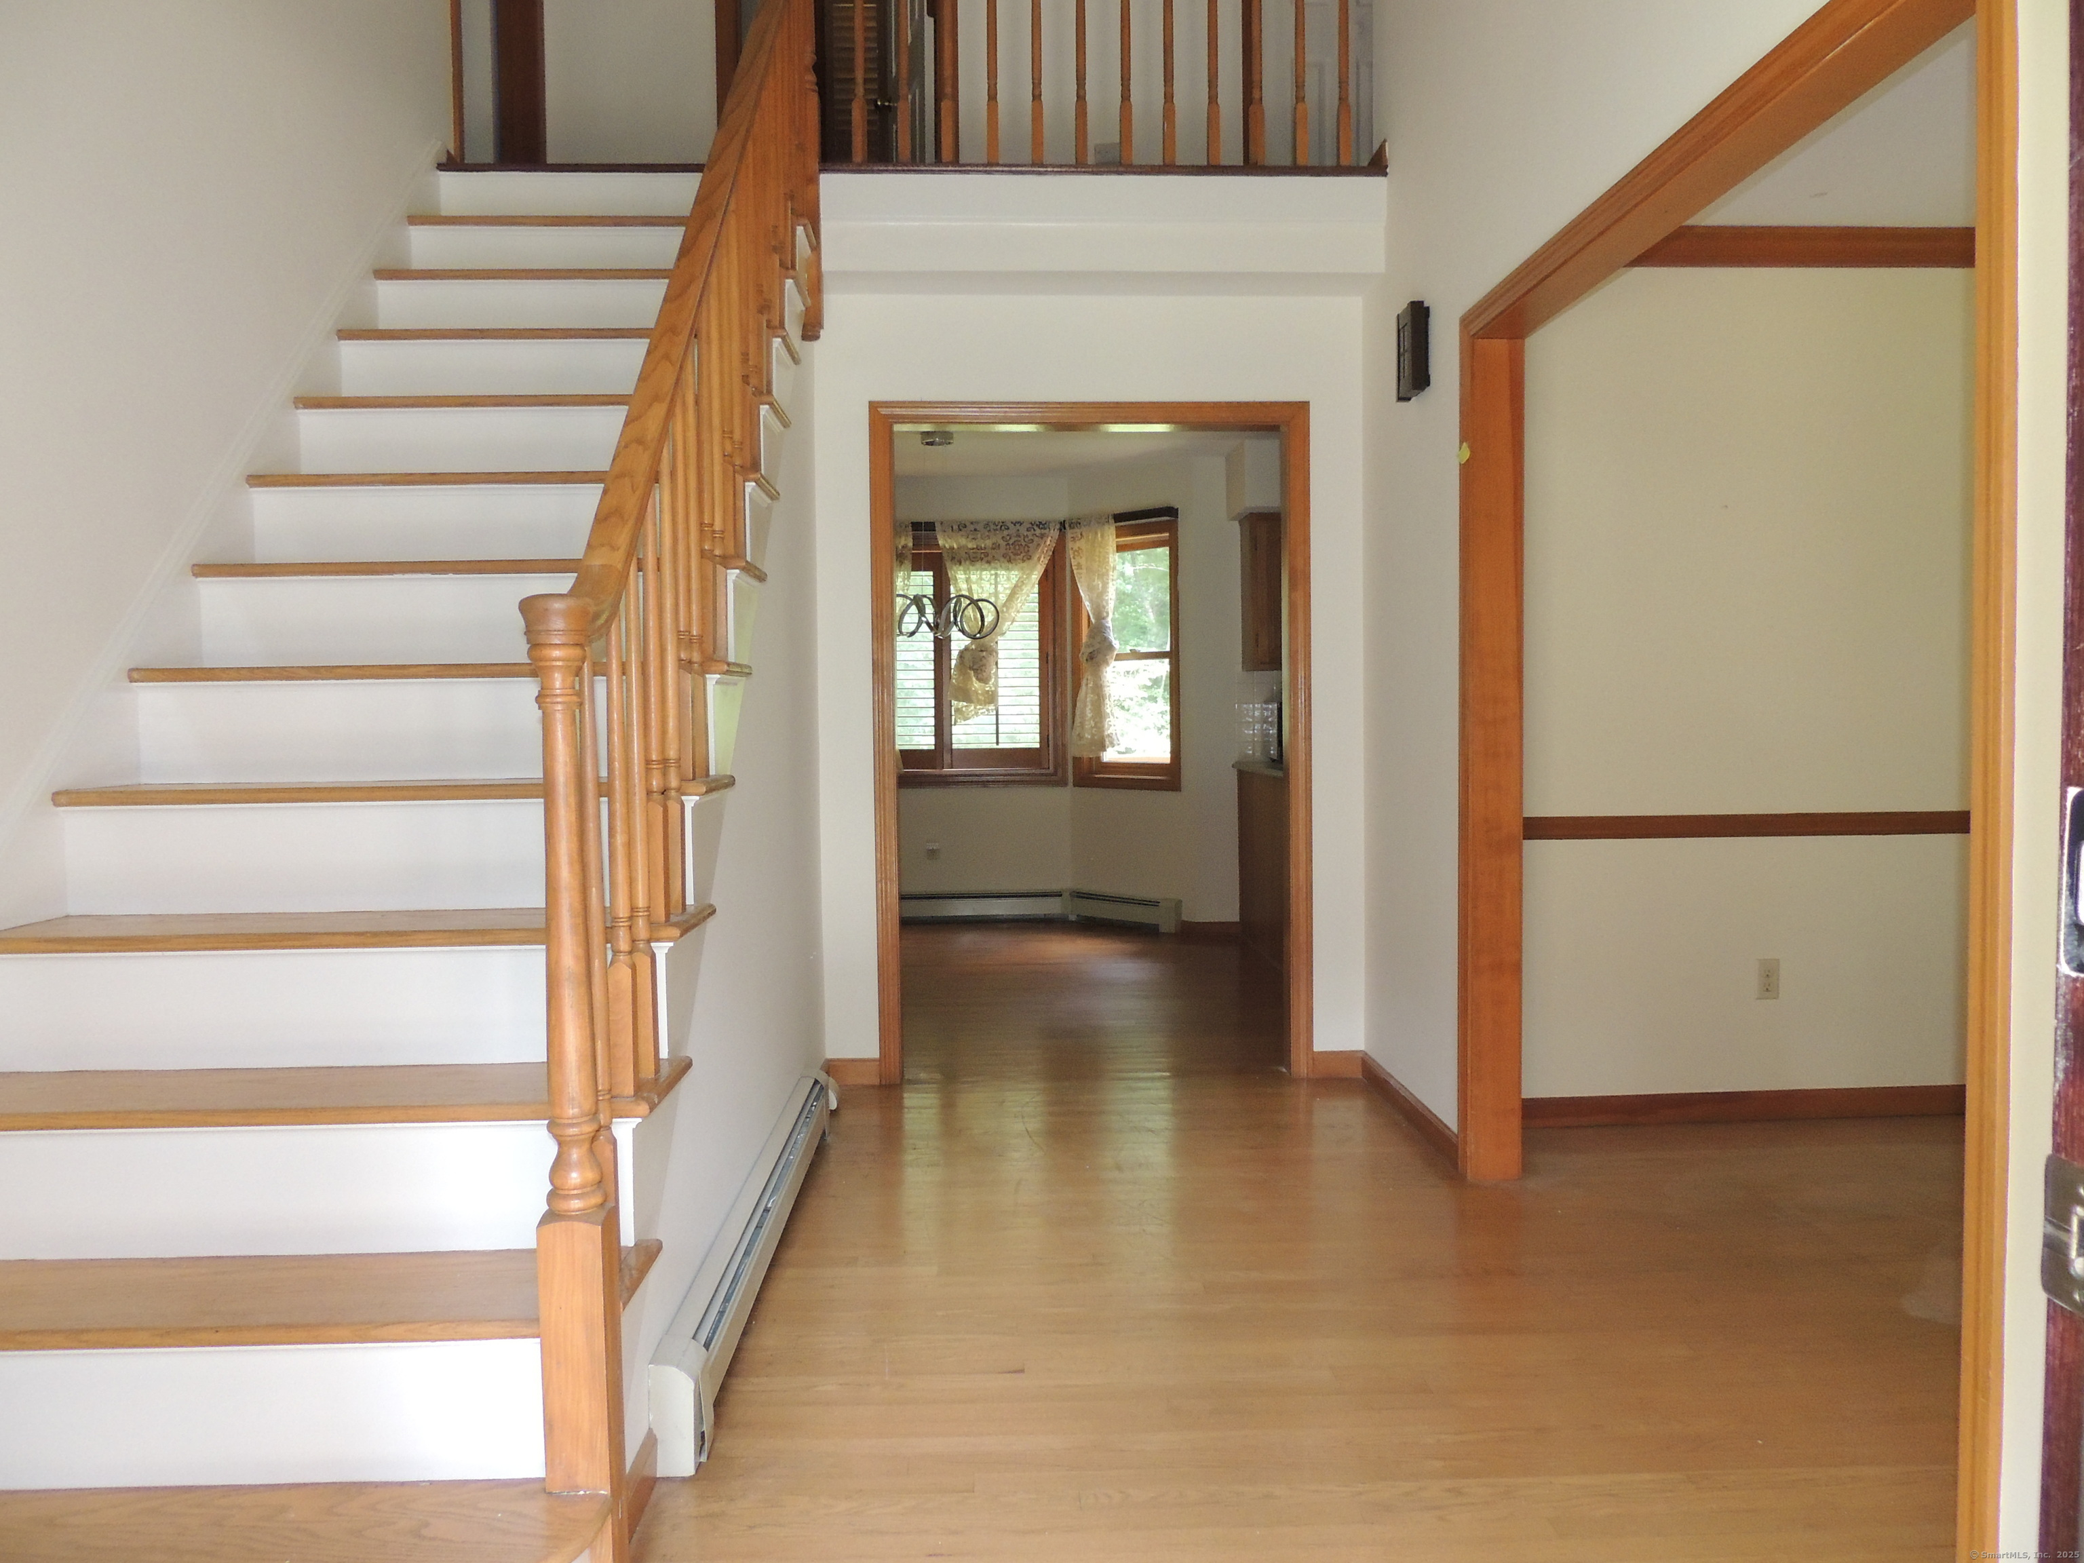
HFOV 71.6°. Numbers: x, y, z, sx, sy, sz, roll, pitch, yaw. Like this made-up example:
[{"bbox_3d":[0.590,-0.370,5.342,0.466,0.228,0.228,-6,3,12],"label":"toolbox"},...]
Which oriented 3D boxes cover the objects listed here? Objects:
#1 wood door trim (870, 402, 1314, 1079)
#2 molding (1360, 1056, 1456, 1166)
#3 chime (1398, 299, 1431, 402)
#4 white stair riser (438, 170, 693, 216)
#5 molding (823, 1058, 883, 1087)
[{"bbox_3d":[0.162,-0.116,4.560,1.362,2.122,0.148,-1,2,-2],"label":"wood door trim"},{"bbox_3d":[1.031,0.912,4.112,0.016,0.084,0.931,-1,2,-2],"label":"molding"},{"bbox_3d":[0.997,-1.153,3.883,0.046,0.235,0.134,-1,2,-2],"label":"chime"},{"bbox_3d":[-1.190,-1.640,4.125,1.033,0.185,0.020,-1,2,-2],"label":"white stair riser"},{"bbox_3d":[-0.588,0.909,4.509,0.168,0.084,0.016,-1,2,-2],"label":"molding"}]

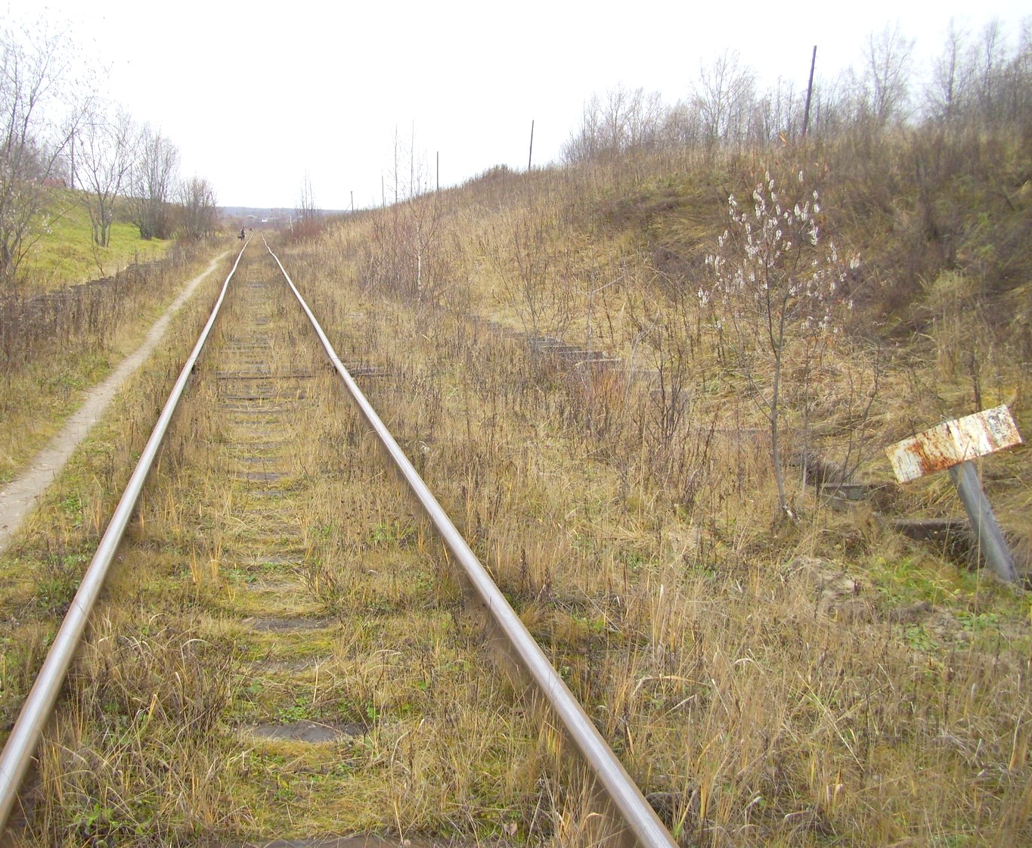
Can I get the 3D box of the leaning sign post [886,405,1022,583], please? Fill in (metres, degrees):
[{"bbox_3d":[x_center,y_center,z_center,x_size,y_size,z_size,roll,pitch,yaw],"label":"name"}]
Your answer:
[{"bbox_3d":[2.379,0.400,5.717,0.610,0.840,0.140,-24,4,23],"label":"leaning sign post"}]

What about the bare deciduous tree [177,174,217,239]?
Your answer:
[{"bbox_3d":[-31.585,-21.192,109.487,3.800,6.160,3.800,-1,10,-16],"label":"bare deciduous tree"}]

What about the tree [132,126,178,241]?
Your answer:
[{"bbox_3d":[-32.754,-21.615,100.172,4.200,9.950,4.200,-1,10,-18],"label":"tree"}]

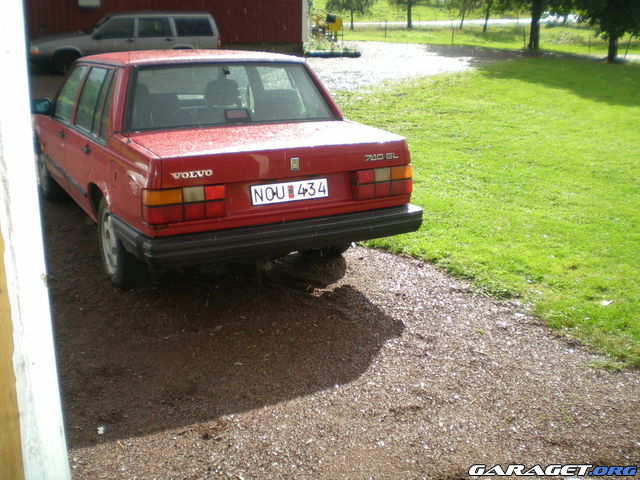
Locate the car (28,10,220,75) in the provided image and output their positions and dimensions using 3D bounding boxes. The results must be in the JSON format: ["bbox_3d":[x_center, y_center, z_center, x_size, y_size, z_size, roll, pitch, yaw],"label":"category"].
[{"bbox_3d":[-4.950,-5.102,18.109,4.790,1.460,1.750,-6,18,-20],"label":"car"}]

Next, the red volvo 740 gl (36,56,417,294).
[{"bbox_3d":[-1.241,-0.802,5.801,1.750,1.430,4.780,-8,19,-28],"label":"red volvo 740 gl"}]

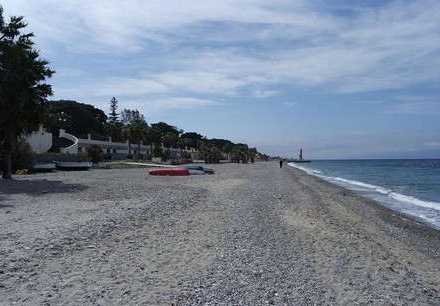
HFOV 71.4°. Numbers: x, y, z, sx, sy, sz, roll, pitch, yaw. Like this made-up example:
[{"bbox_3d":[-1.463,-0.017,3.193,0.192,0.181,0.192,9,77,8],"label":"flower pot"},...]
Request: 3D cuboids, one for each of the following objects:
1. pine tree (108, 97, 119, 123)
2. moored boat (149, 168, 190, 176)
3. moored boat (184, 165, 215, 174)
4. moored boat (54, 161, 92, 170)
[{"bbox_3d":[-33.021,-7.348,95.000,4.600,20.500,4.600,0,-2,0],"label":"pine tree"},{"bbox_3d":[-5.549,2.151,33.800,4.400,0.750,1.500,-1,-2,9],"label":"moored boat"},{"bbox_3d":[-2.315,1.986,36.000,3.400,0.950,1.500,-1,-2,13],"label":"moored boat"},{"bbox_3d":[-21.785,1.901,45.500,5.200,1.400,1.800,-1,-2,6],"label":"moored boat"}]

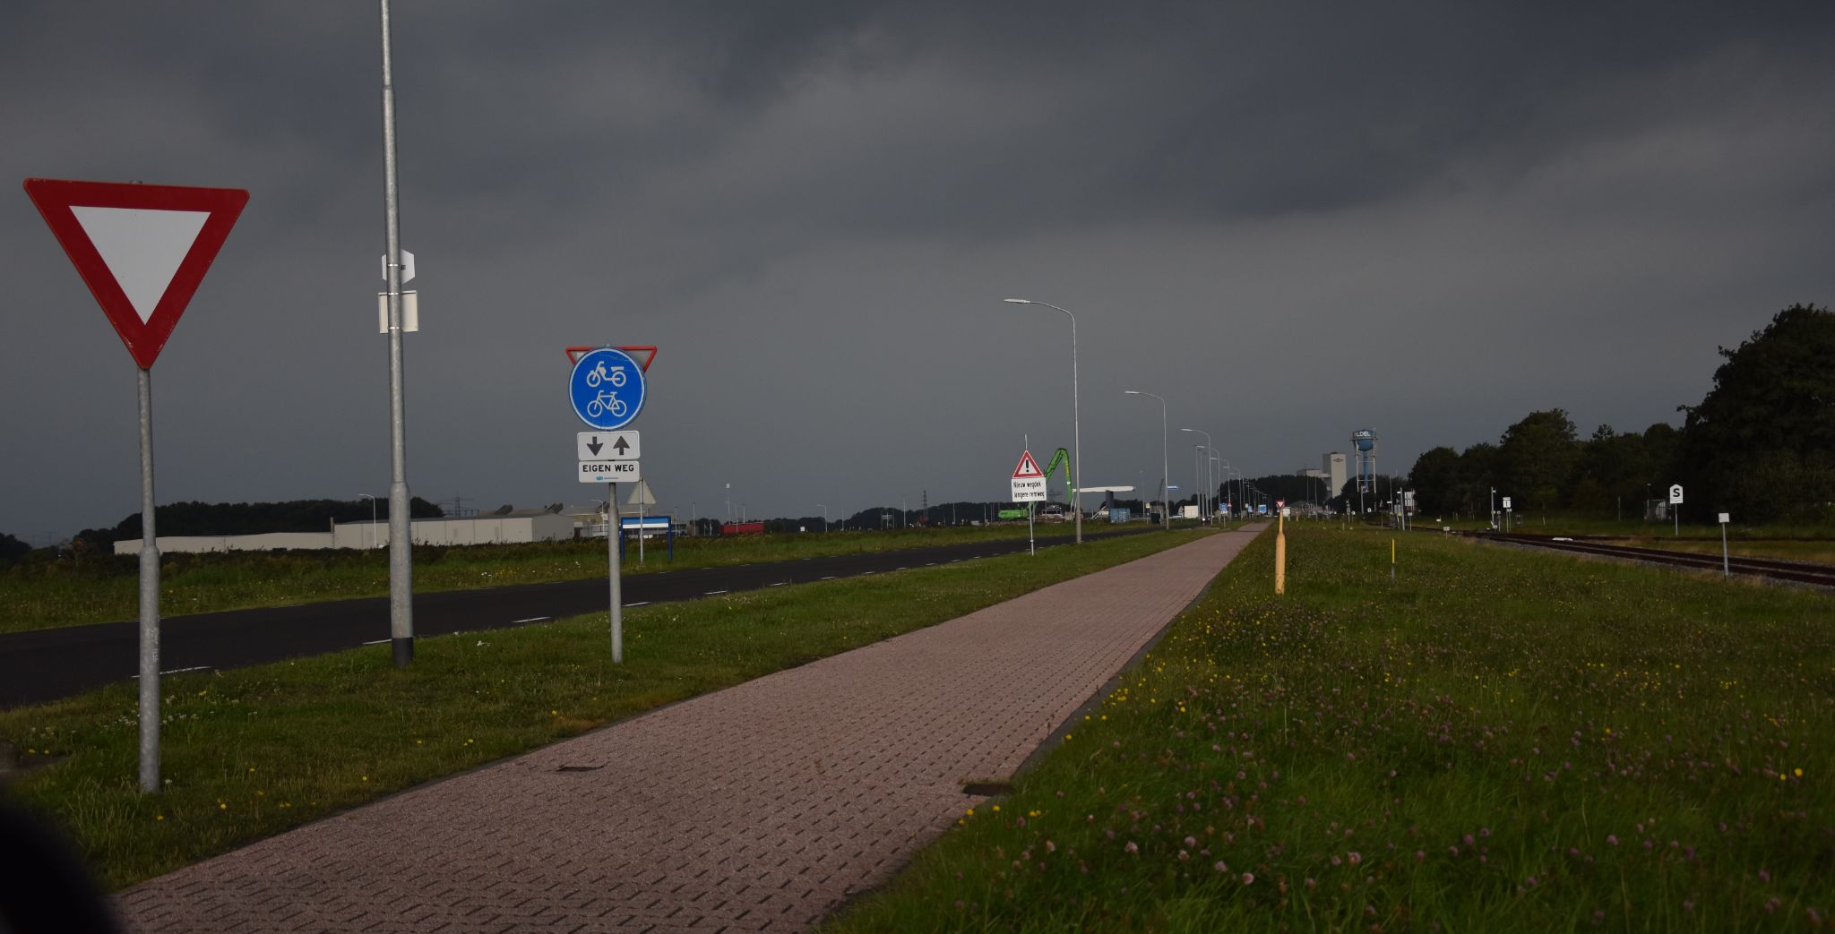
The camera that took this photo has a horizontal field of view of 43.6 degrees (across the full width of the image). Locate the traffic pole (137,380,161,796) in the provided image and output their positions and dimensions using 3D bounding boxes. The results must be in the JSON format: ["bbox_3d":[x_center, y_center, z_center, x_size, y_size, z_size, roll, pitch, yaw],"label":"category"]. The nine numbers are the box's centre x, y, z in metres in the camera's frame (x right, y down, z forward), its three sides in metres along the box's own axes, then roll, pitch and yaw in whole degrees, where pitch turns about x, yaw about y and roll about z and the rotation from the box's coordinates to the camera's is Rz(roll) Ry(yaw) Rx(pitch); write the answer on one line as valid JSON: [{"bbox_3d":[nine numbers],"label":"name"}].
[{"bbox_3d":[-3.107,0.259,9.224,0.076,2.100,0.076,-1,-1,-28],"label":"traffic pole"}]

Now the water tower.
[{"bbox_3d":[194.450,1.563,1000.000,11.700,36.000,11.700,-1,-1,0],"label":"water tower"}]

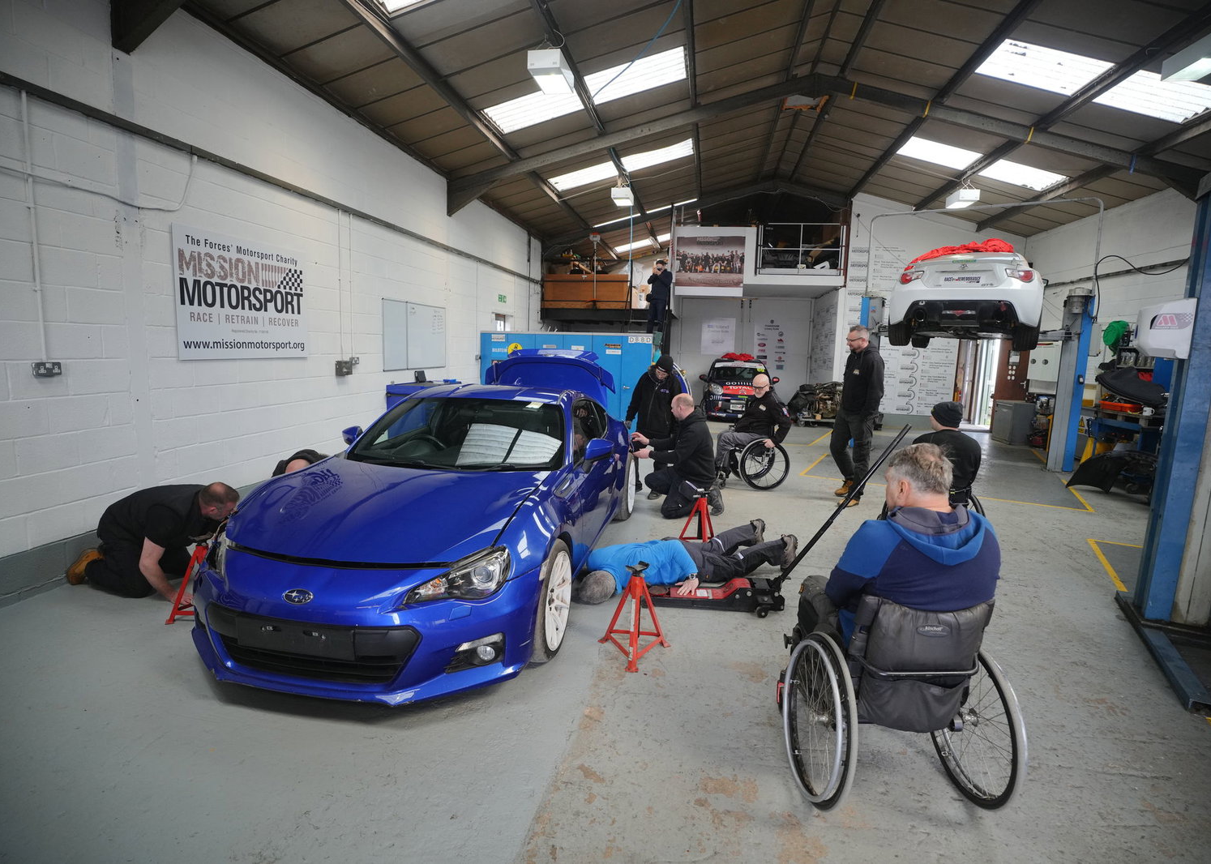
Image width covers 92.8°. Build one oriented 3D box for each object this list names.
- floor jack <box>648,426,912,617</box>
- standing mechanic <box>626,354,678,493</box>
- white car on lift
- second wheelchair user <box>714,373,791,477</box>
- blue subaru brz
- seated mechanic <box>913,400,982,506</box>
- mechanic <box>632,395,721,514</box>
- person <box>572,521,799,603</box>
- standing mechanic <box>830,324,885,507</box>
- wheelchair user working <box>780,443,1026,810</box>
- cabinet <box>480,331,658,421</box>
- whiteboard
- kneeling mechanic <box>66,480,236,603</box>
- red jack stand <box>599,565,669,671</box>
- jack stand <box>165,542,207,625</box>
[{"bbox_3d":[0.981,0.515,3.512,1.490,1.200,0.330,3,9,10],"label":"floor jack"},{"bbox_3d":[0.543,-0.093,6.447,0.570,1.550,0.440,5,9,21],"label":"standing mechanic"},{"bbox_3d":[5.669,-1.962,8.979,1.800,1.340,4.240,7,10,33],"label":"white car on lift"},{"bbox_3d":[1.727,-0.067,6.829,0.860,1.250,0.570,1,8,-7],"label":"second wheelchair user"},{"bbox_3d":[-0.840,0.197,4.245,1.840,1.530,4.260,3,9,9],"label":"blue subaru brz"},{"bbox_3d":[2.385,0.358,4.392,0.560,1.220,0.820,2,8,6],"label":"seated mechanic"},{"bbox_3d":[0.707,0.213,5.680,0.900,1.180,0.600,2,8,4],"label":"mechanic"},{"bbox_3d":[0.619,0.870,4.055,1.720,0.360,0.650,-2,1,-27],"label":"person"},{"bbox_3d":[2.660,-0.169,6.124,0.430,1.870,0.510,0,8,-8],"label":"standing mechanic"},{"bbox_3d":[1.072,0.668,2.287,0.680,1.270,1.050,1,8,0],"label":"wheelchair user working"},{"bbox_3d":[-0.622,-0.782,9.921,3.030,1.820,0.460,3,9,10],"label":"cabinet"},{"bbox_3d":[-2.627,-1.329,8.101,0.030,0.920,1.790,3,9,10],"label":"whiteboard"},{"bbox_3d":[-2.812,0.644,3.665,1.180,0.700,0.550,4,9,14],"label":"kneeling mechanic"},{"bbox_3d":[0.143,0.948,2.982,0.370,0.460,0.330,3,9,10],"label":"red jack stand"},{"bbox_3d":[-2.307,0.829,3.271,0.340,0.480,0.360,-4,10,-33],"label":"jack stand"}]

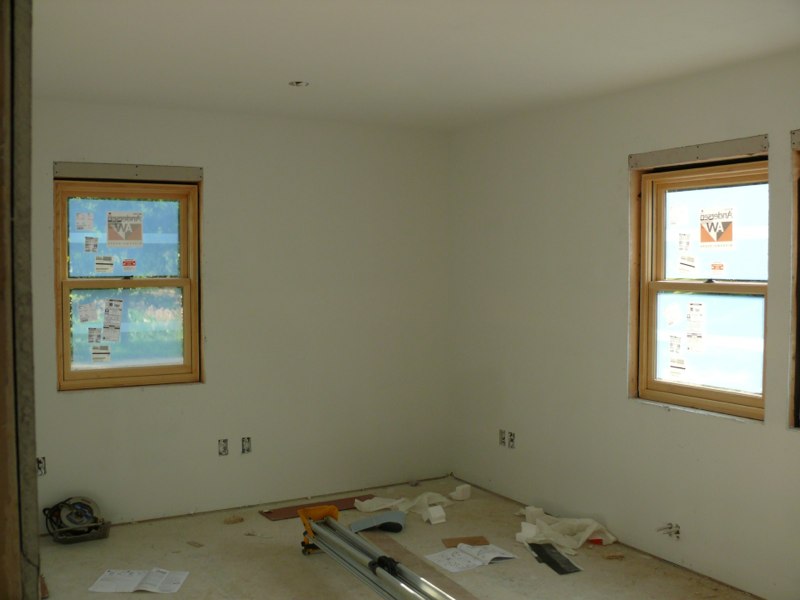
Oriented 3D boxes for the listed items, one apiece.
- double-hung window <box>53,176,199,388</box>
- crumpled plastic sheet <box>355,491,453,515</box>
[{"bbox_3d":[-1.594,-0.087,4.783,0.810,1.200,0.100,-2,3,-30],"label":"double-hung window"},{"bbox_3d":[0.020,1.274,5.120,0.630,0.066,0.310,0,3,0],"label":"crumpled plastic sheet"}]

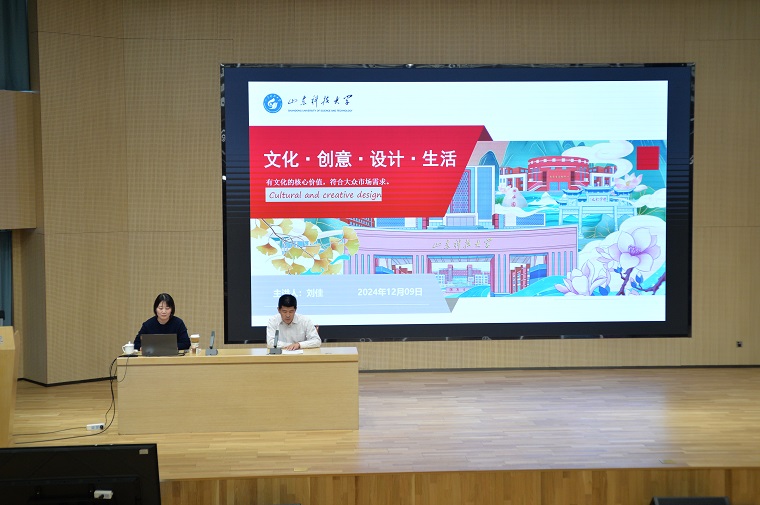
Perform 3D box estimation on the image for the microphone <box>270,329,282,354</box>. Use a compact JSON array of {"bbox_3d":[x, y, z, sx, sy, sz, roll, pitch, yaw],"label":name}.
[{"bbox_3d":[-1.011,0.882,12.765,0.108,0.210,0.130,0,4,4],"label":"microphone"}]

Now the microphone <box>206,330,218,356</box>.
[{"bbox_3d":[-1.631,0.889,12.713,0.108,0.210,0.130,0,4,4],"label":"microphone"}]

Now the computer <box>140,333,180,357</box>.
[{"bbox_3d":[-2.128,0.879,12.737,0.353,0.233,0.314,-1,4,-4],"label":"computer"}]

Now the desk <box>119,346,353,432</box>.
[{"bbox_3d":[-1.373,1.353,12.873,2.315,0.741,0.491,-1,4,-4],"label":"desk"}]

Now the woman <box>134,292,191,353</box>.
[{"bbox_3d":[-2.178,1.055,13.188,0.565,1.298,0.780,-1,4,-4],"label":"woman"}]

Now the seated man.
[{"bbox_3d":[-0.861,1.056,13.271,0.551,1.267,0.780,-1,4,-4],"label":"seated man"}]

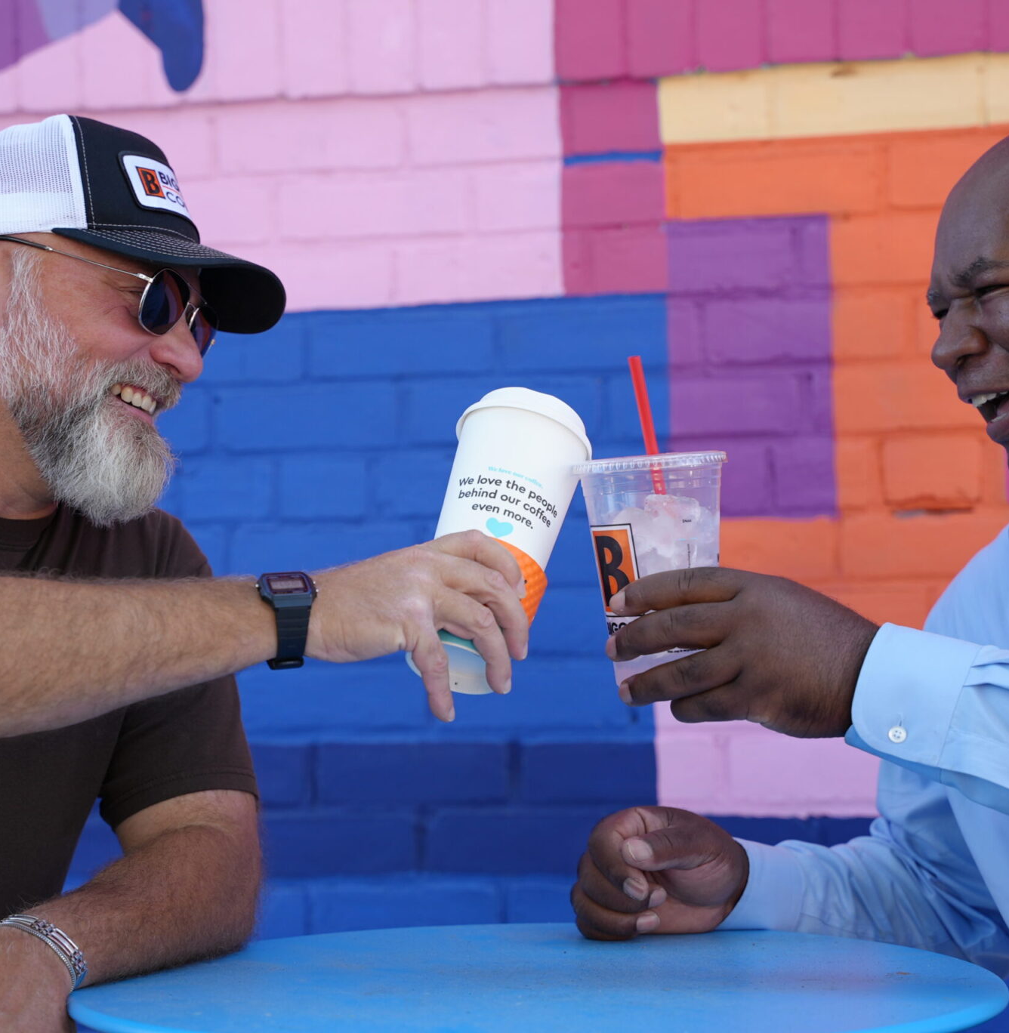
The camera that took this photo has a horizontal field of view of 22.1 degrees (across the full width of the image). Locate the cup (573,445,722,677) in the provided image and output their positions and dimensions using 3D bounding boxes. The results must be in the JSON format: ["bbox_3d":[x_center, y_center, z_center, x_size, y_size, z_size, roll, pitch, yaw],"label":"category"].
[{"bbox_3d":[0.101,0.037,1.680,0.102,0.150,0.102,-5,1,0],"label":"cup"}]

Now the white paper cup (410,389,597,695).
[{"bbox_3d":[-0.007,0.017,1.704,0.095,0.195,0.095,13,-30,8],"label":"white paper cup"}]

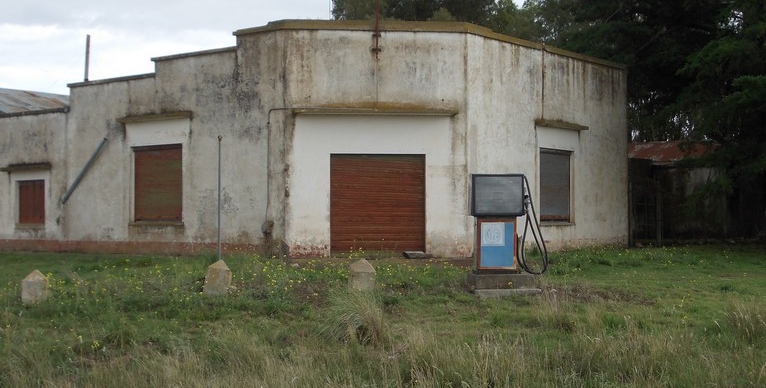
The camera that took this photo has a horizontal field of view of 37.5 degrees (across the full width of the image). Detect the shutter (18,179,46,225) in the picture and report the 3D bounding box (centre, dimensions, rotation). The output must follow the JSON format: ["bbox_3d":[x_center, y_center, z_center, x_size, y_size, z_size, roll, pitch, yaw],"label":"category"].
[{"bbox_3d":[-10.131,0.232,32.631,1.190,1.243,0.070,-1,-1,37],"label":"shutter"}]

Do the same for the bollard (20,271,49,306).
[{"bbox_3d":[-4.840,1.305,15.700,0.340,0.494,0.340,0,-1,-9],"label":"bollard"}]

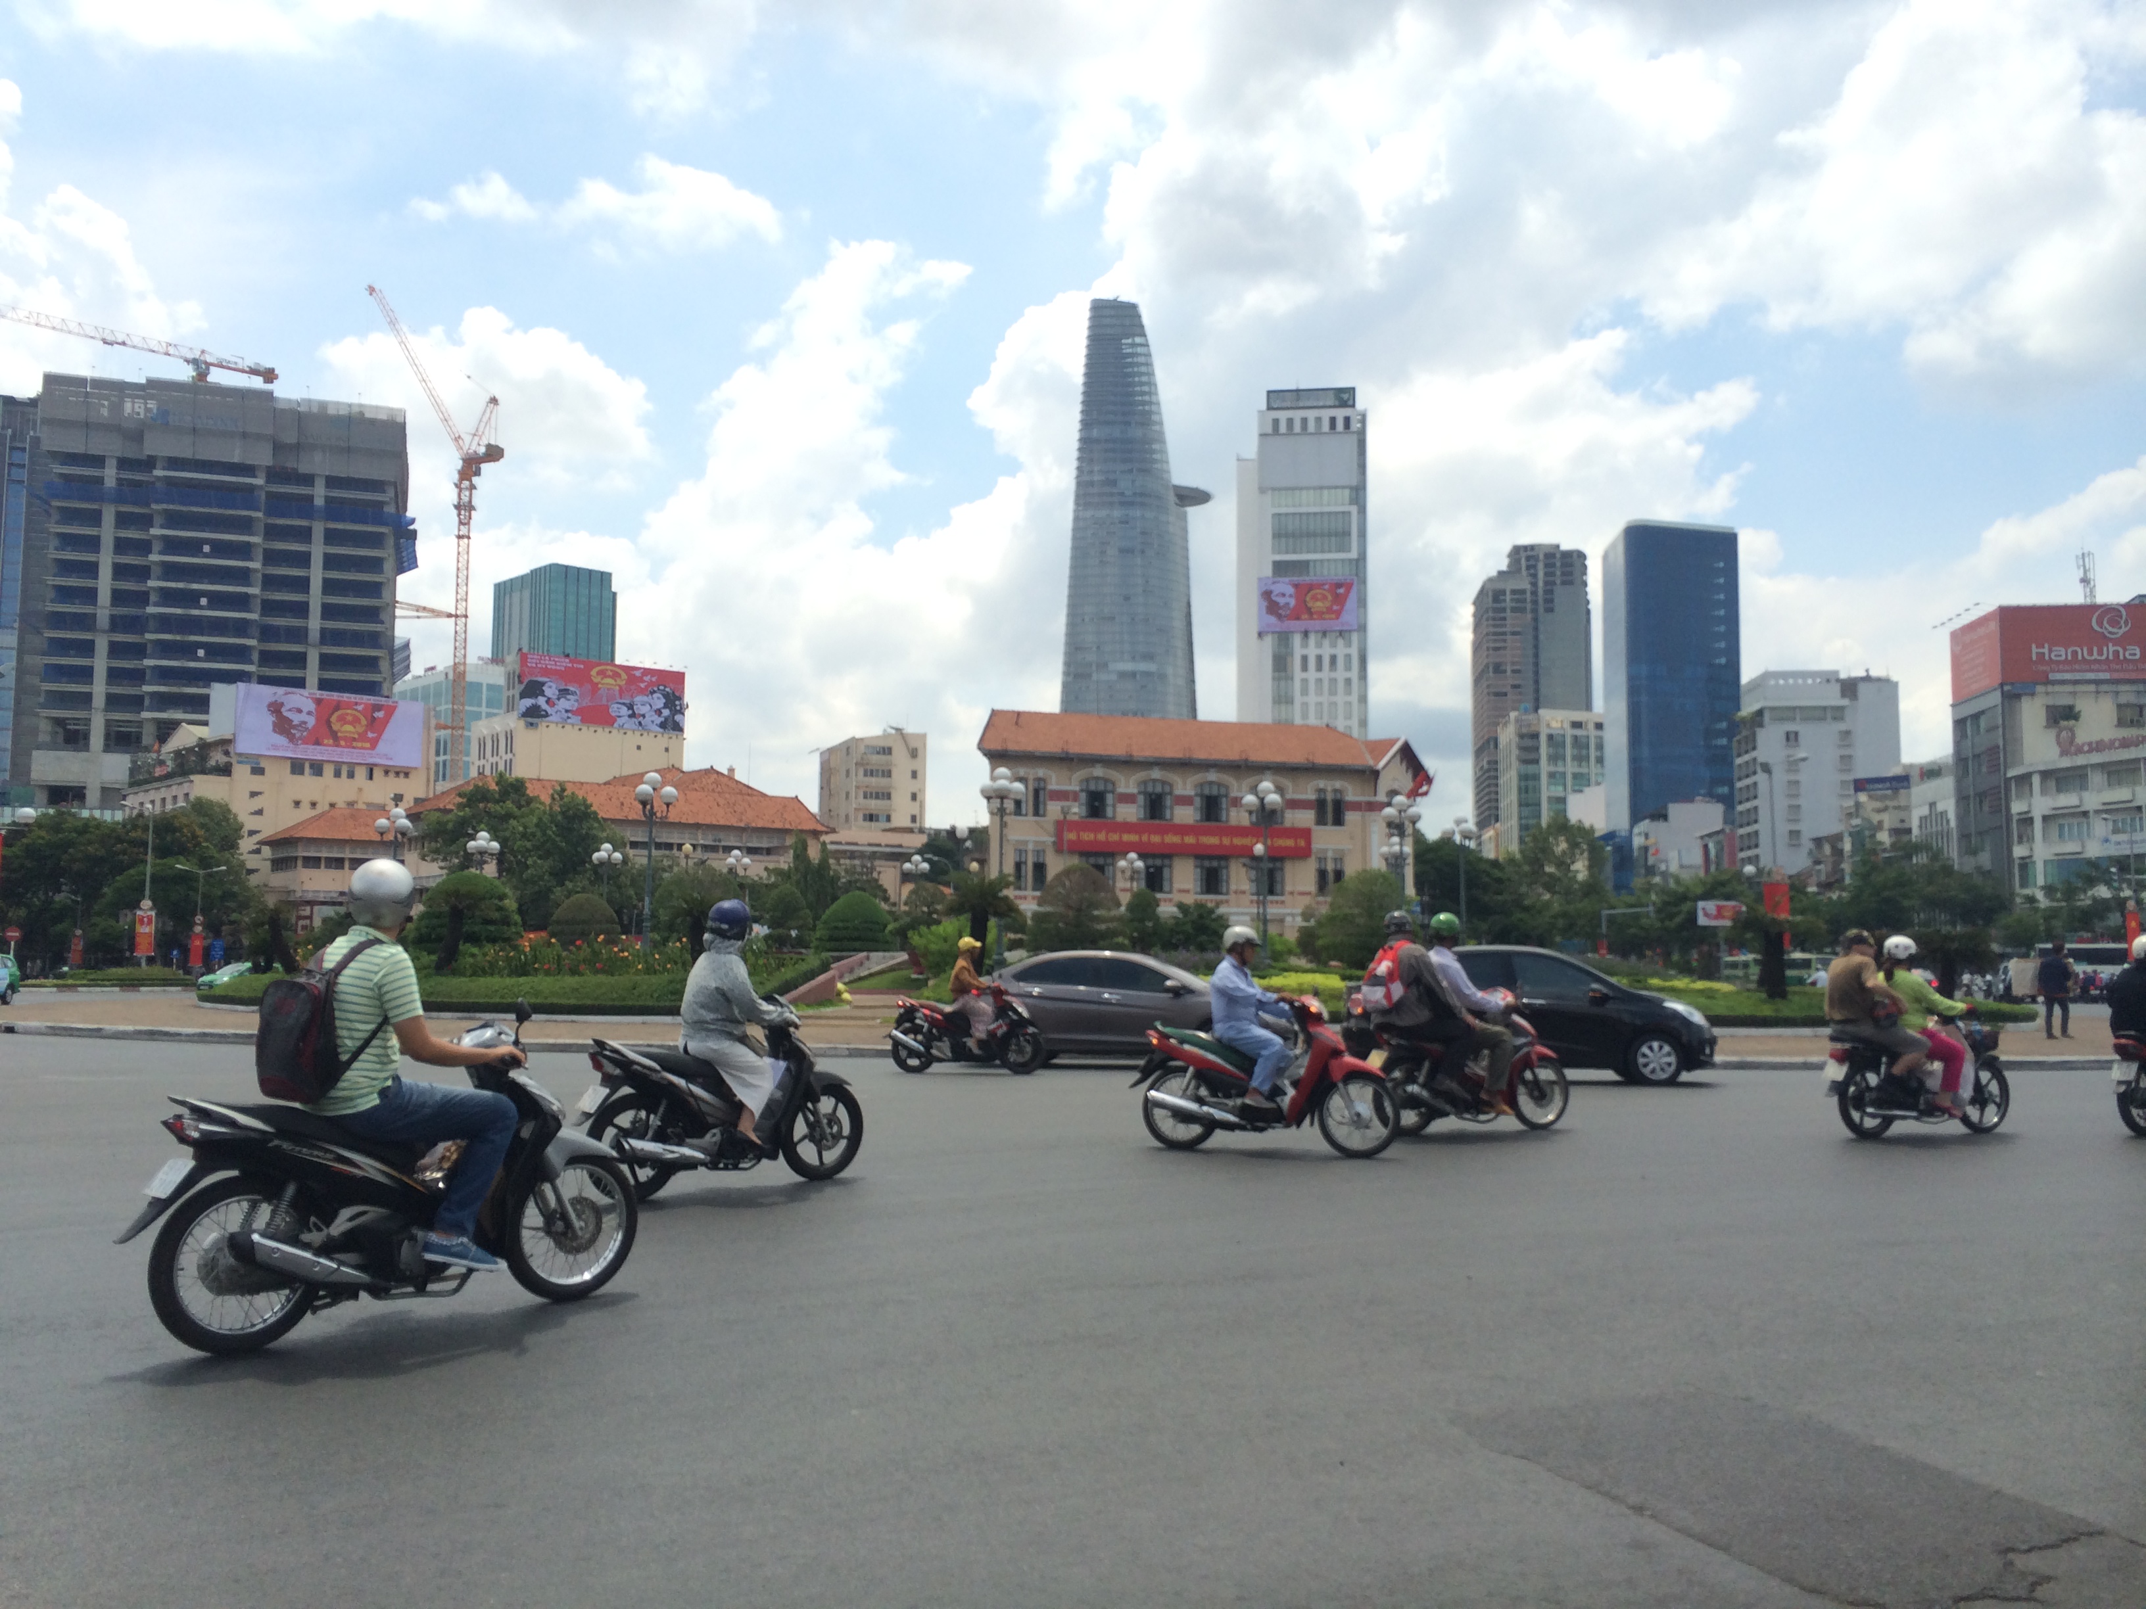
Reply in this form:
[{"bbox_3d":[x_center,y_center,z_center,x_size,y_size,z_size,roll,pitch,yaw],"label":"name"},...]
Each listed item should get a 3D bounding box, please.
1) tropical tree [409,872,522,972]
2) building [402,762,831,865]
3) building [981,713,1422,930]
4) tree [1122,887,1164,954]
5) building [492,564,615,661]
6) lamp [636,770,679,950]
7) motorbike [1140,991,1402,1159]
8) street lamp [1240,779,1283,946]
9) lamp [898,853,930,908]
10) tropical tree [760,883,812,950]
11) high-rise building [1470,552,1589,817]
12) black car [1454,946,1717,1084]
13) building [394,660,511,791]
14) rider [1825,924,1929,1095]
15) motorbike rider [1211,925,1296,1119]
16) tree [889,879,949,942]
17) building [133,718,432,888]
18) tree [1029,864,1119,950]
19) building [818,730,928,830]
[{"bbox_3d":[-14.013,2.877,43.000,2.300,2.400,2.300,0,-5,0],"label":"tropical tree"},{"bbox_3d":[-34.259,5.328,139.052,29.000,15.200,13.000,5,-7,-42],"label":"building"},{"bbox_3d":[8.121,3.461,126.000,29.500,17.800,13.500,2,-5,-17],"label":"building"},{"bbox_3d":[2.095,3.609,56.000,1.200,2.250,1.200,0,-5,0],"label":"tree"},{"bbox_3d":[-221.689,-14.595,783.636,28.000,163.500,56.000,5,-7,-45],"label":"building"},{"bbox_3d":[-9.745,1.901,43.500,1.030,5.300,1.030,0,-5,0],"label":"lamp"},{"bbox_3d":[1.314,1.840,12.679,1.880,1.070,0.700,-2,-5,22],"label":"motorbike"},{"bbox_3d":[4.881,1.861,48.000,1.120,5.050,1.120,0,-5,0],"label":"street lamp"},{"bbox_3d":[-5.995,4.070,70.000,1.150,4.700,1.150,0,-5,0],"label":"lamp"},{"bbox_3d":[-7.700,3.120,49.916,1.500,1.850,1.500,0,-5,0],"label":"tropical tree"},{"bbox_3d":[207.529,-19.230,843.287,46.000,195.000,42.000,0,-5,3],"label":"high-rise building"},{"bbox_3d":[5.065,2.325,20.778,3.850,1.510,1.700,0,-5,3],"label":"black car"},{"bbox_3d":[-93.424,2.931,282.000,16.000,44.500,27.000,5,-6,-39],"label":"building"},{"bbox_3d":[6.168,1.564,14.133,0.680,1.230,0.500,3,-6,-29],"label":"rider"},{"bbox_3d":[1.193,1.425,12.250,0.660,1.250,0.540,-2,-6,25],"label":"motorbike rider"},{"bbox_3d":[-4.282,3.287,51.909,1.600,1.900,1.600,0,-5,0],"label":"tree"},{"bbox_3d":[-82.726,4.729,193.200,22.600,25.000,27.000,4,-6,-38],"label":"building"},{"bbox_3d":[0.074,3.223,55.000,2.650,2.950,2.600,0,-5,0],"label":"tree"},{"bbox_3d":[-31.894,8.581,296.045,11.500,35.500,22.000,2,-5,-20],"label":"building"}]

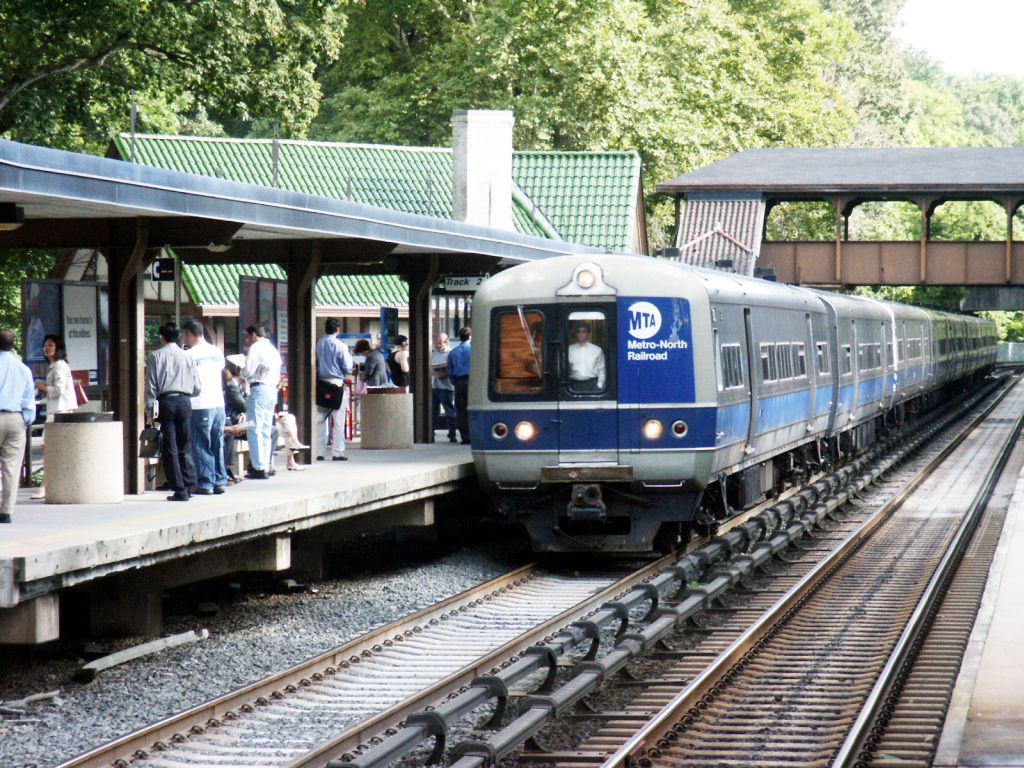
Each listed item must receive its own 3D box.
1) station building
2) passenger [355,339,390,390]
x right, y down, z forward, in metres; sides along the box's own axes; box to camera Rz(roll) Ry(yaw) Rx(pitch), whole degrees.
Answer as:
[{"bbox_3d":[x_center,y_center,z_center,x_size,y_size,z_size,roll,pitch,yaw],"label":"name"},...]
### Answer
[{"bbox_3d":[-4.196,-2.481,102.024,15.000,7.200,7.800,-1,1,-44],"label":"station building"},{"bbox_3d":[-2.118,0.100,61.307,0.500,1.550,0.480,0,1,7],"label":"passenger"}]

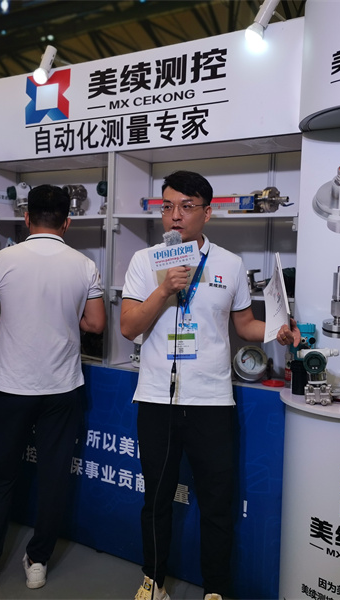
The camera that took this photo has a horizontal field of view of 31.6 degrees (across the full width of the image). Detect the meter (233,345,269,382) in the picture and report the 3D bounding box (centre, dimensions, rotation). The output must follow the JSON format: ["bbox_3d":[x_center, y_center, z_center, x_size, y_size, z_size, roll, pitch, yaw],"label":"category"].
[{"bbox_3d":[0.362,0.288,2.660,0.160,0.163,0.095,3,3,25],"label":"meter"}]

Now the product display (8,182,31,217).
[{"bbox_3d":[-0.854,-0.563,3.433,0.150,0.195,0.115,1,3,-16],"label":"product display"}]

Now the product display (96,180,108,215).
[{"bbox_3d":[-0.332,-0.519,3.111,0.100,0.178,0.125,2,3,6],"label":"product display"}]

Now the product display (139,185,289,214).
[{"bbox_3d":[0.191,-0.455,2.777,0.775,0.122,0.125,4,3,32],"label":"product display"}]

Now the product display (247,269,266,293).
[{"bbox_3d":[0.386,-0.083,2.654,0.095,0.107,0.085,4,3,32],"label":"product display"}]

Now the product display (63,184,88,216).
[{"bbox_3d":[-0.509,-0.529,3.220,0.135,0.175,0.115,0,4,-44],"label":"product display"}]

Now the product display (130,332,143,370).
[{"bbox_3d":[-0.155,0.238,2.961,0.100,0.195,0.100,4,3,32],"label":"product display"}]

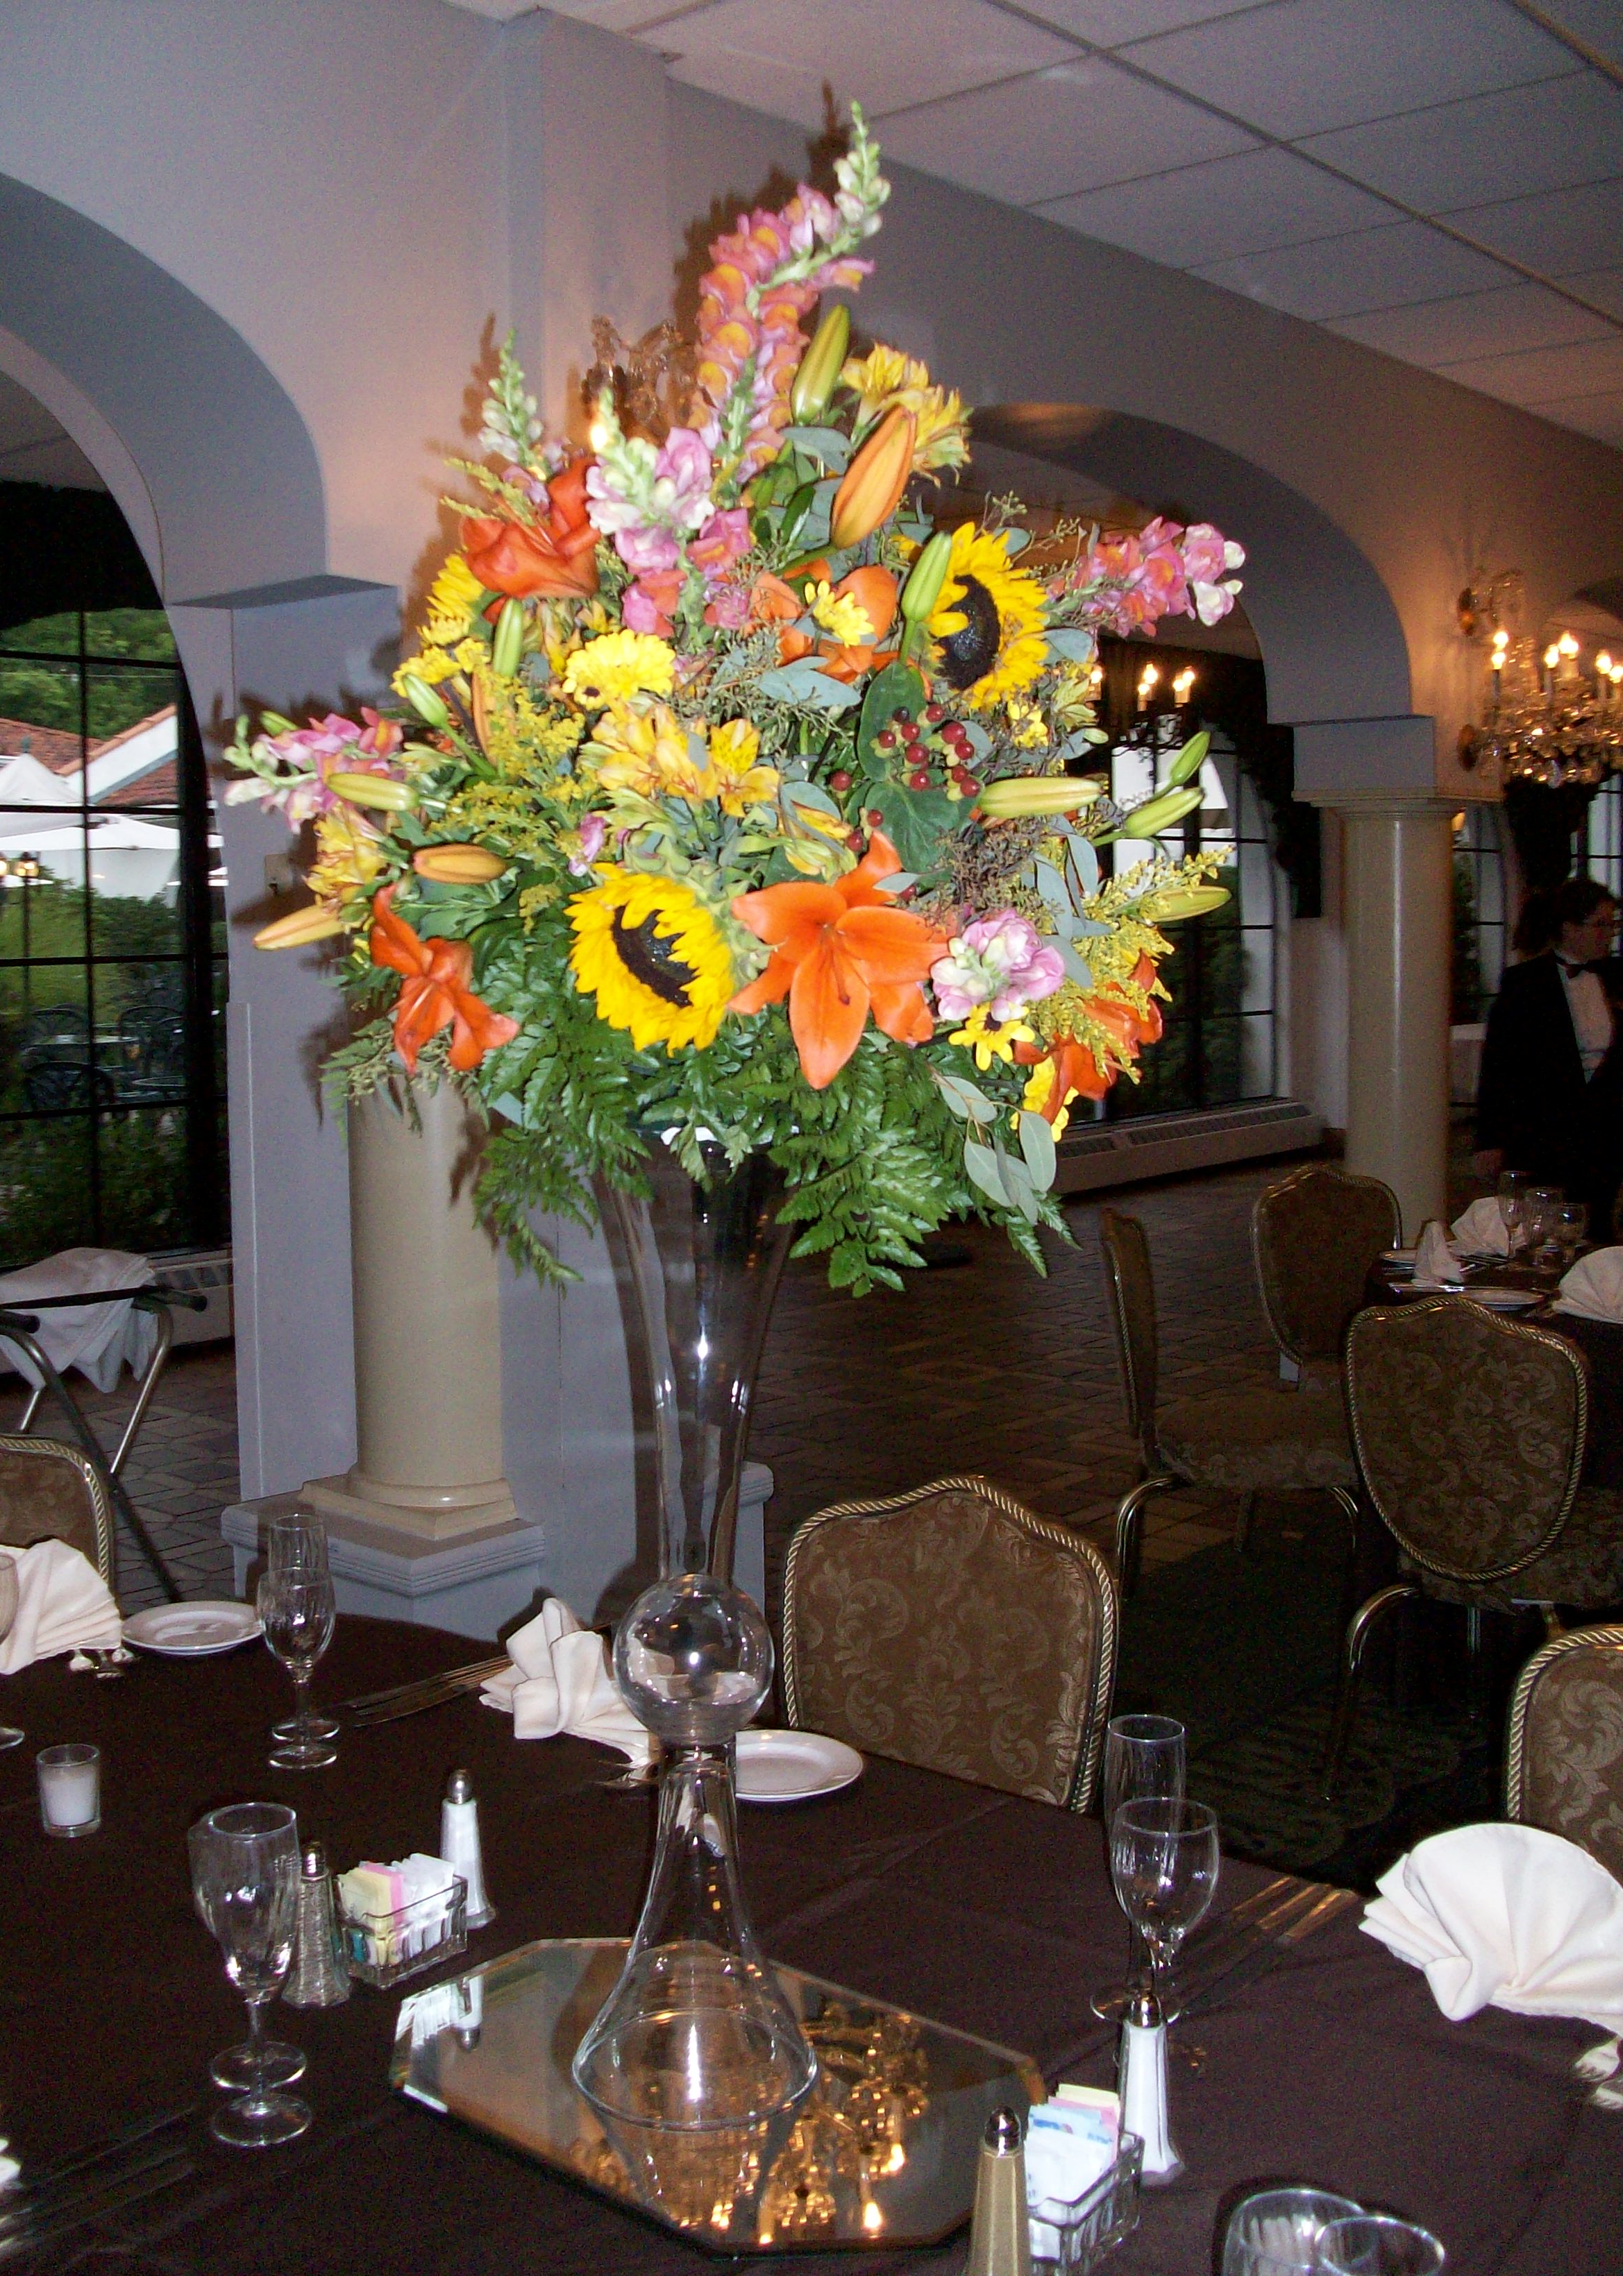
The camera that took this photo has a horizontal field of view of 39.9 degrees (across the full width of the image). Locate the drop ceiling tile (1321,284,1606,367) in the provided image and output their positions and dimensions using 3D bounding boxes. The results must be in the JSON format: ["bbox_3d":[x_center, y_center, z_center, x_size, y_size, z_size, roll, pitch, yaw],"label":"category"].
[{"bbox_3d":[1.671,-2.025,5.603,0.600,0.025,0.610,5,8,41],"label":"drop ceiling tile"}]

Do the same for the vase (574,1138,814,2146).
[{"bbox_3d":[-0.082,0.331,1.566,0.172,0.674,0.172,0,6,0],"label":"vase"}]

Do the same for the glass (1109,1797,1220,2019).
[{"bbox_3d":[0.256,0.577,1.617,0.075,0.178,0.075,0,6,0],"label":"glass"}]

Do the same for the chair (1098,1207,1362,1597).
[{"bbox_3d":[0.934,0.643,4.931,0.570,0.940,0.450,1,6,10],"label":"chair"}]

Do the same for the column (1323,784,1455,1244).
[{"bbox_3d":[1.667,-0.326,6.485,0.350,1.366,0.350,5,8,41],"label":"column"}]

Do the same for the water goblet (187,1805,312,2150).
[{"bbox_3d":[-0.377,0.567,1.522,0.074,0.212,0.074,0,6,0],"label":"water goblet"}]

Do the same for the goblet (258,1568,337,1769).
[{"bbox_3d":[-0.497,0.517,2.175,0.075,0.178,0.075,0,6,0],"label":"goblet"}]

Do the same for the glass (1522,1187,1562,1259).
[{"bbox_3d":[1.741,0.218,5.284,0.080,0.184,0.080,0,6,0],"label":"glass"}]

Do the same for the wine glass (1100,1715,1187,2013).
[{"bbox_3d":[0.231,0.512,1.567,0.064,0.201,0.064,0,6,0],"label":"wine glass"}]

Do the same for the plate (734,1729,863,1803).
[{"bbox_3d":[-0.033,0.625,2.198,0.163,0.021,0.163,0,6,0],"label":"plate"}]

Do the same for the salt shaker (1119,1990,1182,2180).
[{"bbox_3d":[0.232,0.642,1.526,0.046,0.123,0.046,0,6,0],"label":"salt shaker"}]

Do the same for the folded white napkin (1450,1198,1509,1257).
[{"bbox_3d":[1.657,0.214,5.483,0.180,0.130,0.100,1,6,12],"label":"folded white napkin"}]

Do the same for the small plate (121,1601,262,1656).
[{"bbox_3d":[-0.722,0.580,2.615,0.163,0.021,0.163,0,6,0],"label":"small plate"}]

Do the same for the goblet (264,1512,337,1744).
[{"bbox_3d":[-0.526,0.507,2.319,0.071,0.224,0.071,0,6,0],"label":"goblet"}]

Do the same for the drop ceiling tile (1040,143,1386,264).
[{"bbox_3d":[0.877,-1.935,4.690,0.600,0.025,0.610,5,8,41],"label":"drop ceiling tile"}]

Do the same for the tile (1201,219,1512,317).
[{"bbox_3d":[1.250,-1.963,5.071,0.590,0.016,0.605,5,8,40],"label":"tile"}]

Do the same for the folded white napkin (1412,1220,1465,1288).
[{"bbox_3d":[1.438,0.259,5.135,0.120,0.135,0.230,0,6,3],"label":"folded white napkin"}]

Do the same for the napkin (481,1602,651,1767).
[{"bbox_3d":[-0.245,0.534,2.256,0.190,0.130,0.140,-1,6,-9],"label":"napkin"}]

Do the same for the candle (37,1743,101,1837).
[{"bbox_3d":[-0.691,0.610,2.085,0.057,0.068,0.057,0,6,0],"label":"candle"}]

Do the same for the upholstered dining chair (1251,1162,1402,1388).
[{"bbox_3d":[1.486,0.563,5.655,0.450,0.940,0.570,-4,7,-35],"label":"upholstered dining chair"}]

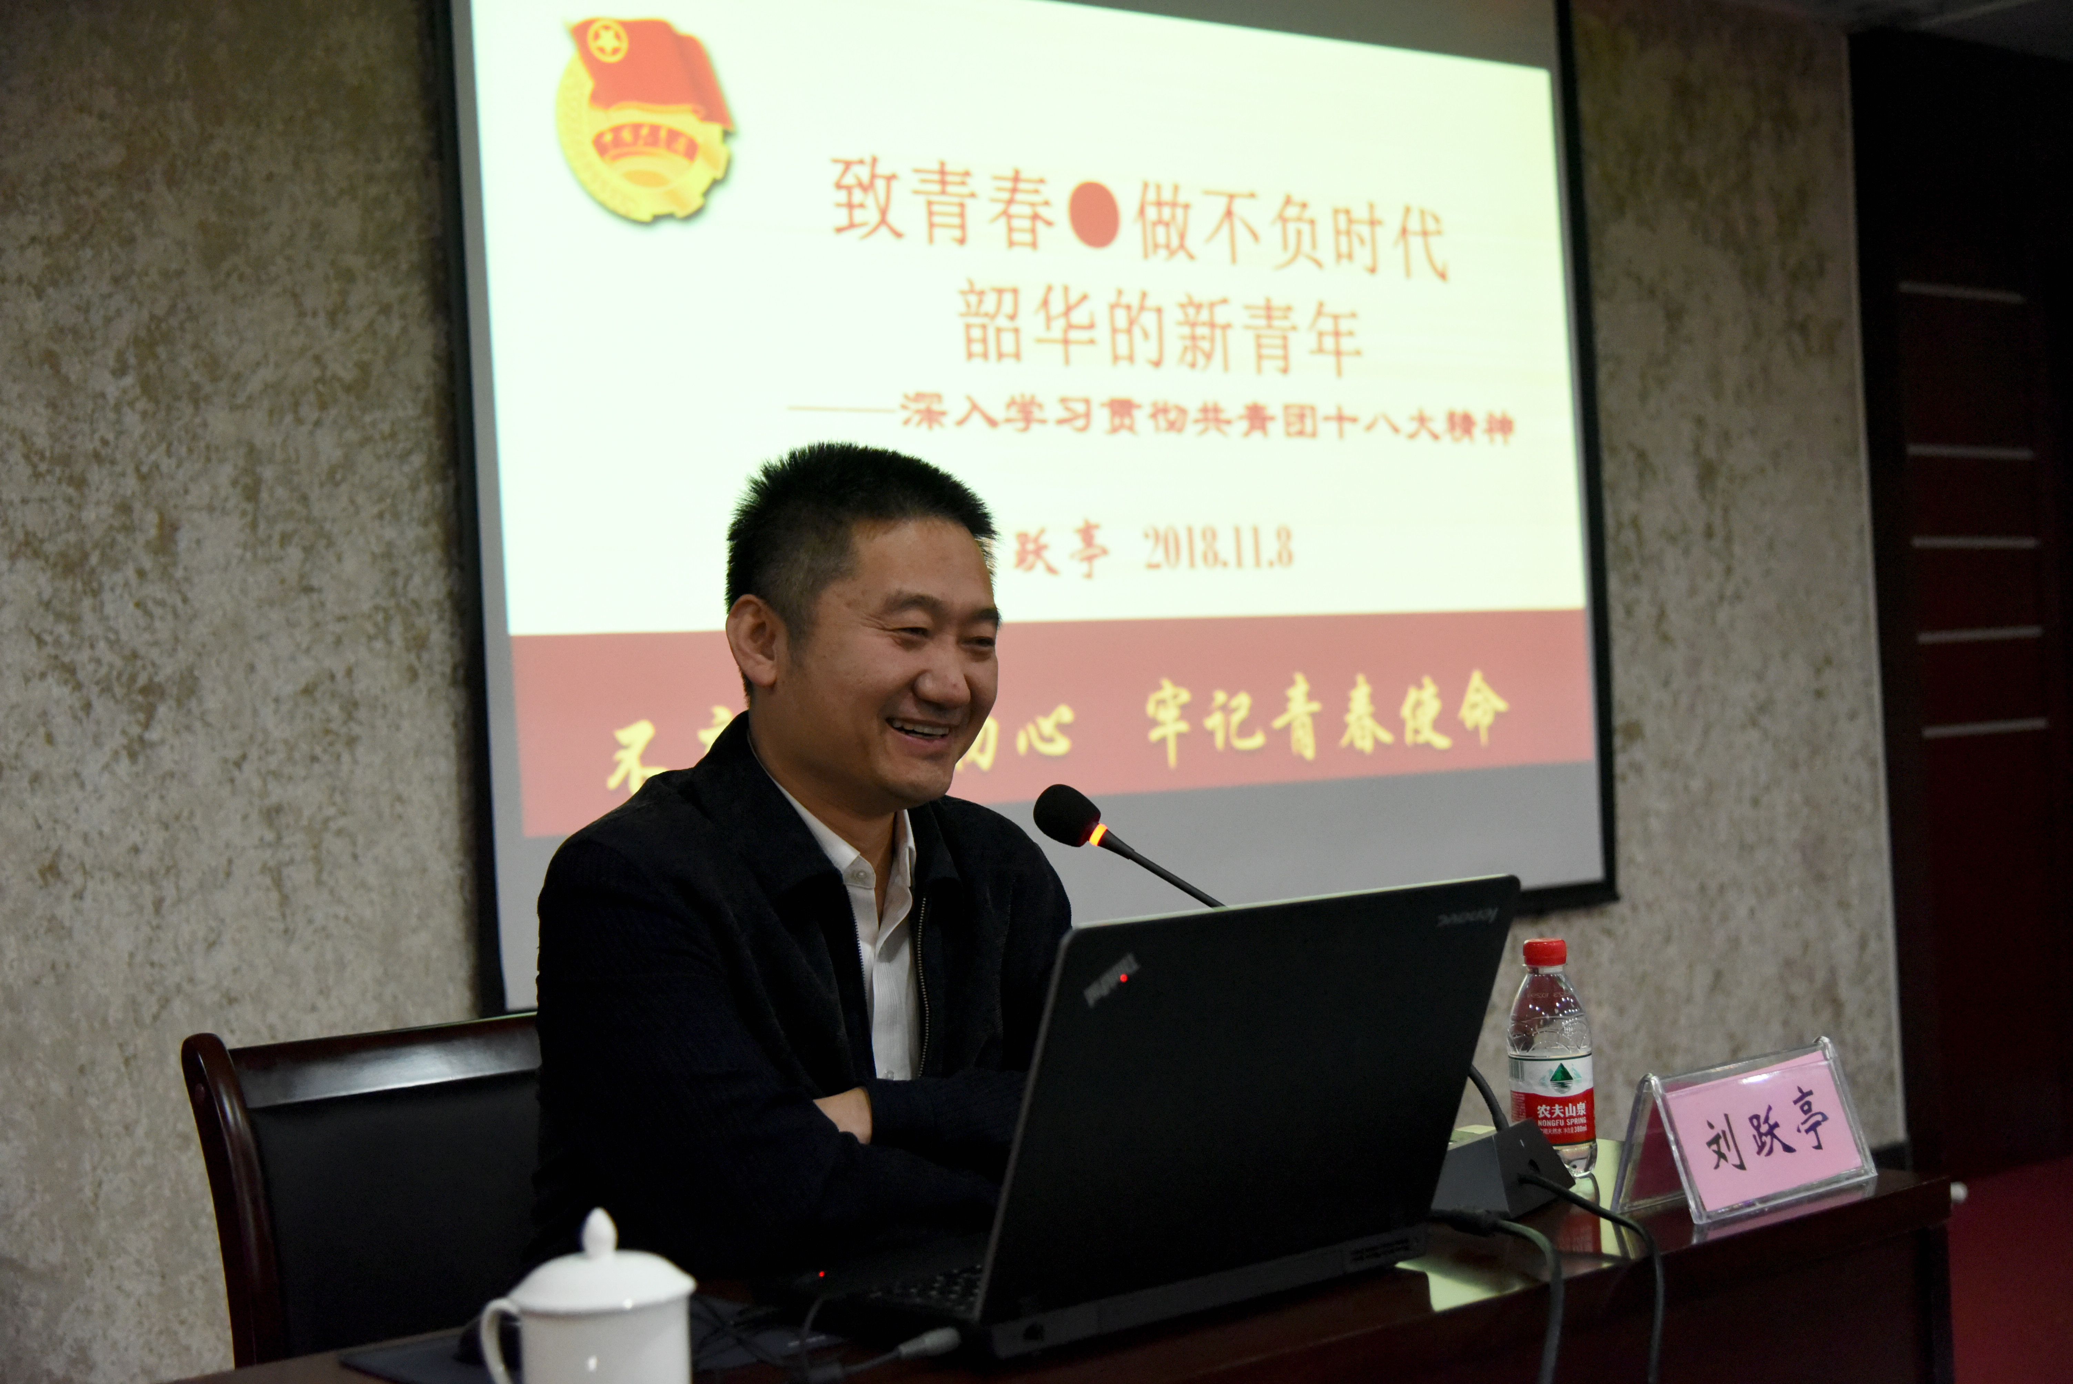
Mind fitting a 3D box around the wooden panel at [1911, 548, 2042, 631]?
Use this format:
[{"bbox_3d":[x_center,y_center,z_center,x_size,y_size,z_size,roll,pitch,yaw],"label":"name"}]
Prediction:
[{"bbox_3d":[2.084,-0.228,6.107,0.529,0.178,0.040,-2,-1,-41],"label":"wooden panel"}]

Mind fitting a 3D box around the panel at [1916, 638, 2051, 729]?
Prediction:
[{"bbox_3d":[2.096,-0.021,6.106,0.527,0.182,0.040,-2,-1,-41],"label":"panel"}]

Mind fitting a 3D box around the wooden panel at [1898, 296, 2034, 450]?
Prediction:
[{"bbox_3d":[2.056,-0.702,6.106,0.530,0.324,0.040,-2,-1,-41],"label":"wooden panel"}]

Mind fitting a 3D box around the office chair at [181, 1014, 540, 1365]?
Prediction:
[{"bbox_3d":[-0.229,0.687,2.132,0.580,0.895,0.600,-2,-1,-41],"label":"office chair"}]

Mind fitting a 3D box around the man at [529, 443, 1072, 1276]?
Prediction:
[{"bbox_3d":[-0.103,0.472,1.947,0.530,1.310,0.680,-3,0,-37],"label":"man"}]

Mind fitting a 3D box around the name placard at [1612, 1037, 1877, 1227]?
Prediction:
[{"bbox_3d":[0.491,0.299,1.915,0.213,0.098,0.067,-2,-1,-41],"label":"name placard"}]

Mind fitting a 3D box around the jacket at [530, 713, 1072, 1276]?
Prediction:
[{"bbox_3d":[-0.160,0.320,1.997,0.500,0.620,0.410,-3,0,-37],"label":"jacket"}]

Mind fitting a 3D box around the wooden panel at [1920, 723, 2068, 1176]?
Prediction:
[{"bbox_3d":[2.122,0.563,6.100,0.530,0.937,0.040,-2,-1,-41],"label":"wooden panel"}]

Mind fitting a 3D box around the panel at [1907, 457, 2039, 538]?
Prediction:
[{"bbox_3d":[2.072,-0.428,6.106,0.530,0.174,0.040,-2,-1,-41],"label":"panel"}]

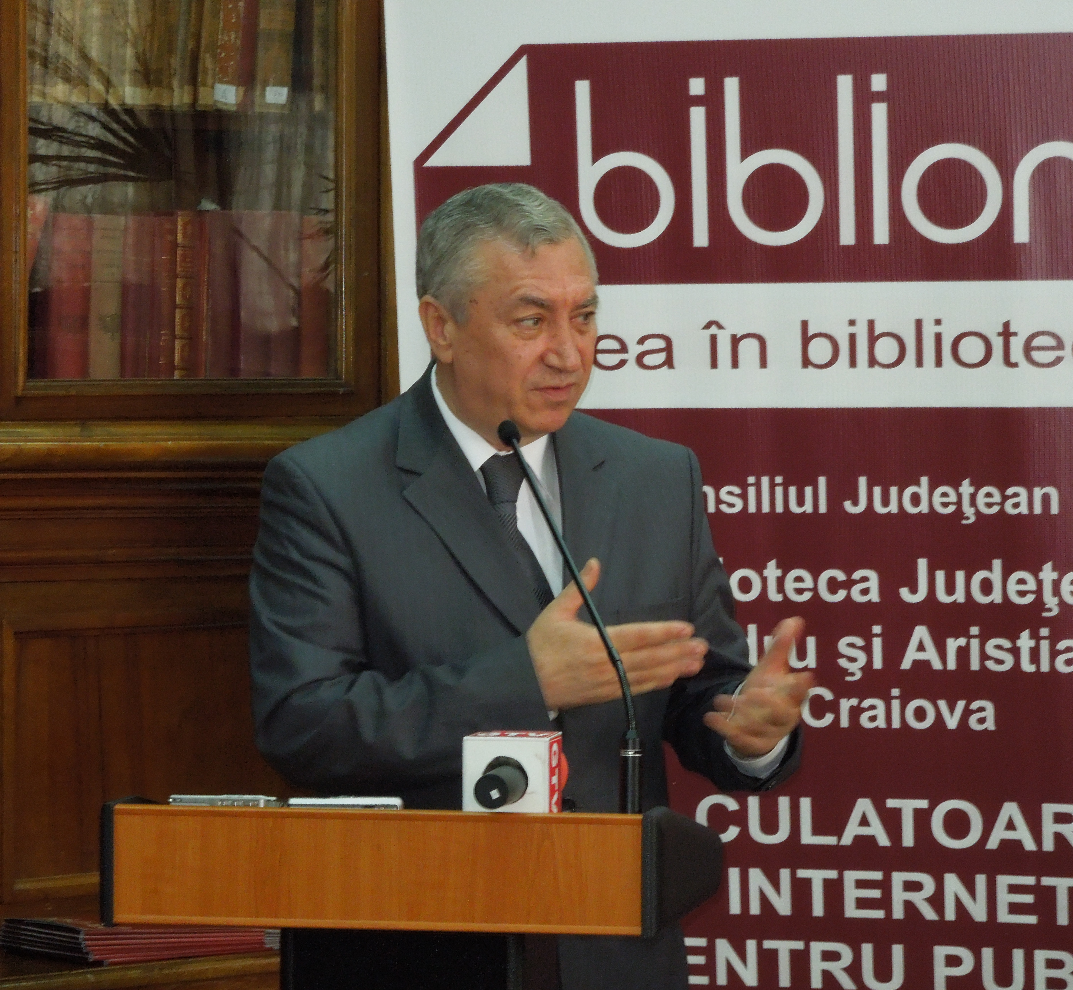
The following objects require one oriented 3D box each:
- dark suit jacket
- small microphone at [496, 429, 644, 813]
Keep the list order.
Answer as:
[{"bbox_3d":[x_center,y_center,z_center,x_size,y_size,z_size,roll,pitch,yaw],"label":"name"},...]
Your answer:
[{"bbox_3d":[-0.030,0.245,4.910,0.540,0.740,0.420,-1,2,-29],"label":"dark suit jacket"},{"bbox_3d":[0.028,0.108,4.560,0.027,0.360,0.190,-1,2,-38],"label":"small microphone"}]

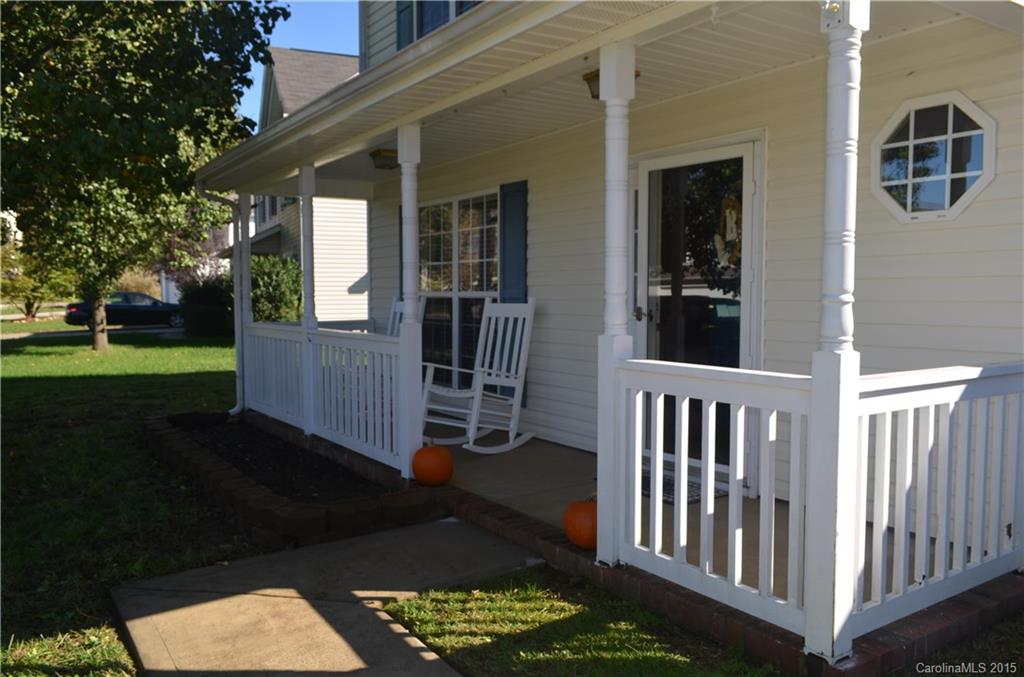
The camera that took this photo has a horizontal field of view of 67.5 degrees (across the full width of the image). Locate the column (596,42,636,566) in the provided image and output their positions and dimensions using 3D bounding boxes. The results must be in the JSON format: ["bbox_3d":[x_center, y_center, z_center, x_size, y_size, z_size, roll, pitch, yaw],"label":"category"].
[{"bbox_3d":[0.446,-0.129,3.296,0.101,2.218,0.101,-2,4,-35],"label":"column"}]

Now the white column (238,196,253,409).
[{"bbox_3d":[-2.699,-0.377,7.812,0.101,2.218,0.101,-2,4,-35],"label":"white column"}]

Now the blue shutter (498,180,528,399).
[{"bbox_3d":[-0.006,-0.380,6.527,0.035,1.886,0.412,-2,4,-35],"label":"blue shutter"}]

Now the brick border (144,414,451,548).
[{"bbox_3d":[-1.966,0.914,5.850,1.005,0.158,4.255,-2,4,-35],"label":"brick border"}]

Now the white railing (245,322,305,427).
[{"bbox_3d":[-2.176,0.314,7.108,0.064,0.872,1.712,-2,4,-35],"label":"white railing"}]

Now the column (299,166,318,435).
[{"bbox_3d":[-1.664,-0.295,6.325,0.101,2.218,0.101,-2,4,-35],"label":"column"}]

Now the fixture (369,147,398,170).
[{"bbox_3d":[-1.107,-1.588,6.839,0.236,0.153,0.246,-2,4,-35],"label":"fixture"}]

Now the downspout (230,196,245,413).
[{"bbox_3d":[-2.789,-0.329,7.755,0.103,2.216,0.074,-2,4,-35],"label":"downspout"}]

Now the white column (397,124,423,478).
[{"bbox_3d":[-0.640,-0.214,4.855,0.101,2.218,0.101,-2,4,-35],"label":"white column"}]

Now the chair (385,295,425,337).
[{"bbox_3d":[-1.222,0.190,7.265,0.788,1.152,0.611,-3,4,-43],"label":"chair"}]

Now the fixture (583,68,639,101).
[{"bbox_3d":[0.579,-1.453,4.392,0.236,0.153,0.246,-2,4,-35],"label":"fixture"}]

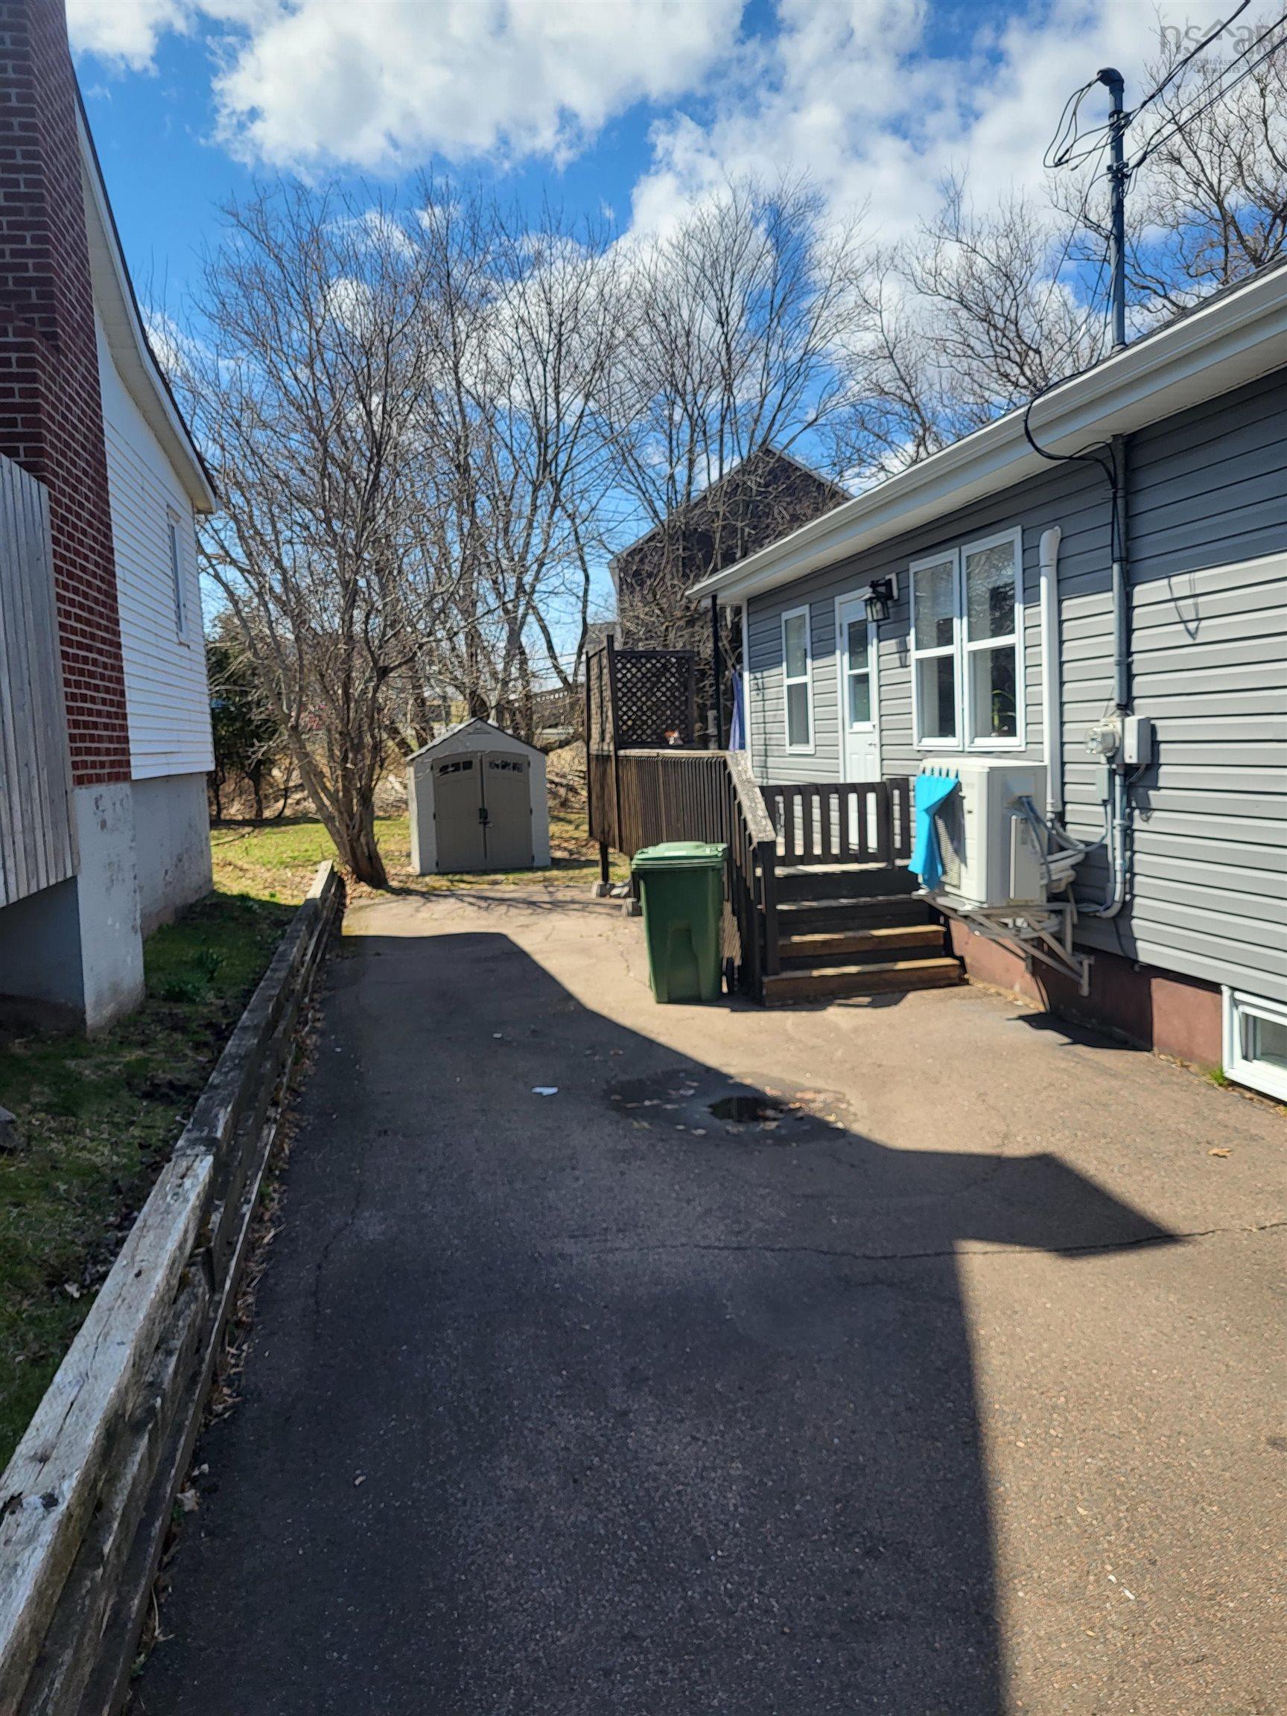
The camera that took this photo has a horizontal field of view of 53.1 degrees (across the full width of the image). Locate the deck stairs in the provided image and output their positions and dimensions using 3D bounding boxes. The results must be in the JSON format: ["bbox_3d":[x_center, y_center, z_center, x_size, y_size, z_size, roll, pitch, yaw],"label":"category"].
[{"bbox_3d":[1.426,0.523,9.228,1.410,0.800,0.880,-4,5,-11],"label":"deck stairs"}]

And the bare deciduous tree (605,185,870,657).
[{"bbox_3d":[1.988,-8.395,27.500,5.900,12.400,5.900,-4,5,-11],"label":"bare deciduous tree"}]

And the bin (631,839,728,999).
[{"bbox_3d":[0.271,0.446,9.163,0.680,1.070,0.570,-3,5,-3],"label":"bin"}]

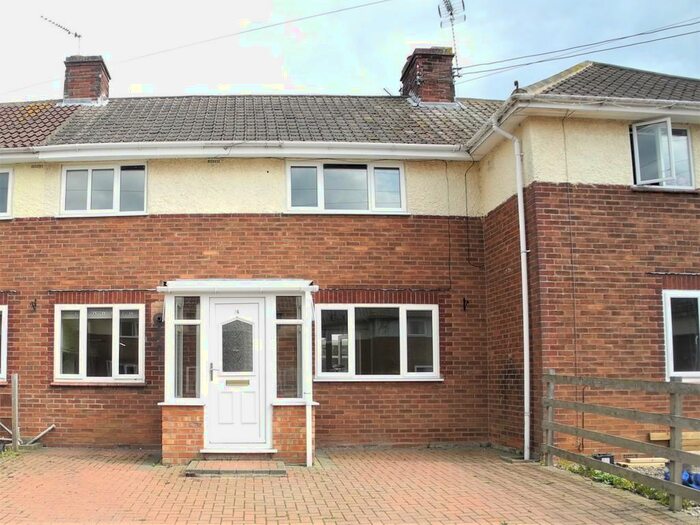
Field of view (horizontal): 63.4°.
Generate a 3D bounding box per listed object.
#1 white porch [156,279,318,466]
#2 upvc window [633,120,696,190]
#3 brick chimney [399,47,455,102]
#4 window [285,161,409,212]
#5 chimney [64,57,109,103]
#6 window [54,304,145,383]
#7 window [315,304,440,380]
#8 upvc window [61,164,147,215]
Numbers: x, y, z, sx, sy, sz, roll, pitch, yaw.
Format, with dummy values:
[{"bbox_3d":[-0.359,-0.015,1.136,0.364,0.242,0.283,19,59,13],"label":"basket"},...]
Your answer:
[{"bbox_3d":[-1.525,1.450,8.282,2.165,2.577,1.630,0,-8,-3],"label":"white porch"},{"bbox_3d":[4.344,-1.503,7.724,0.881,0.932,0.400,0,-8,-3],"label":"upvc window"},{"bbox_3d":[1.740,-3.858,12.442,0.870,1.234,1.080,0,-8,-3],"label":"brick chimney"},{"bbox_3d":[-0.051,-1.266,9.576,1.995,0.885,0.140,0,-8,-3],"label":"window"},{"bbox_3d":[-5.746,-3.847,12.595,0.807,1.087,0.900,0,-8,-3],"label":"chimney"},{"bbox_3d":[-3.974,1.289,9.022,1.415,1.236,0.140,0,-8,-3],"label":"window"},{"bbox_3d":[0.457,1.305,9.248,2.028,1.235,0.140,0,-8,-3],"label":"window"},{"bbox_3d":[-4.050,-1.200,9.361,1.391,0.864,0.140,0,-8,-3],"label":"upvc window"}]

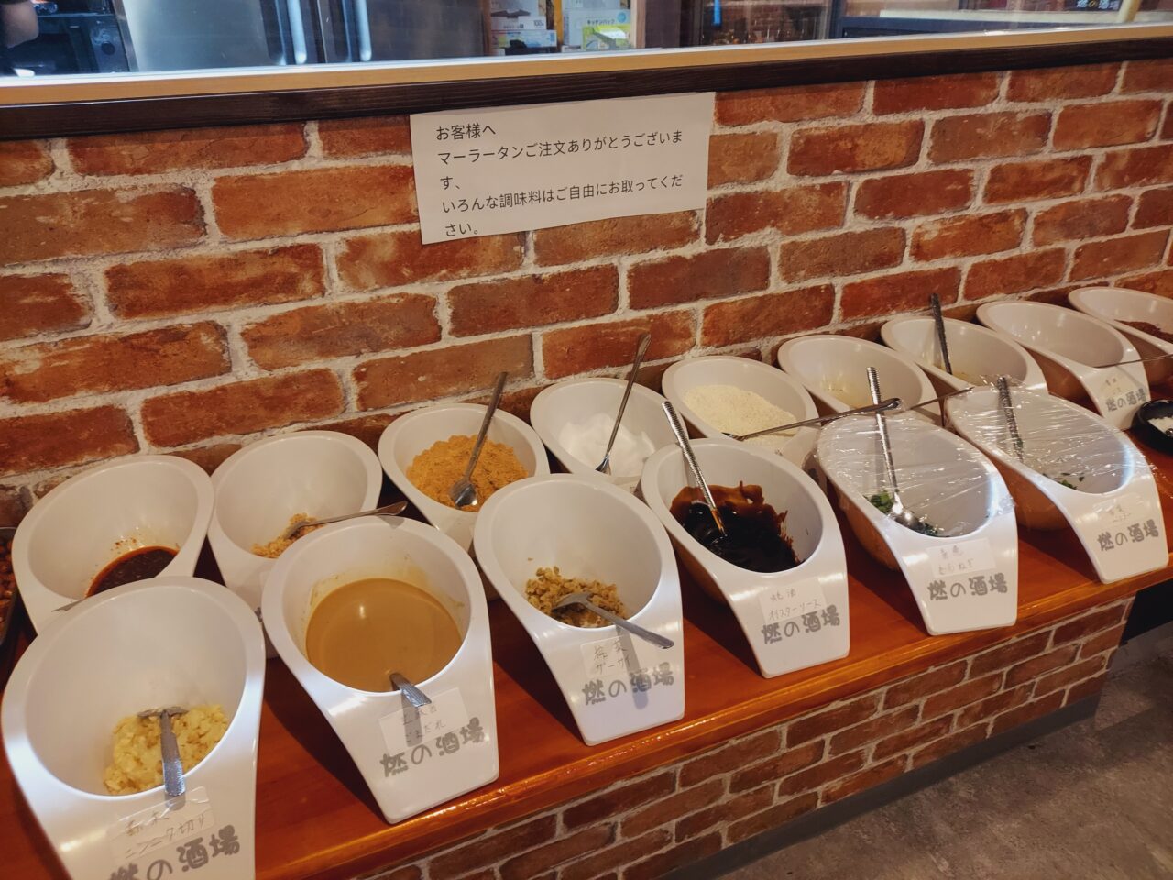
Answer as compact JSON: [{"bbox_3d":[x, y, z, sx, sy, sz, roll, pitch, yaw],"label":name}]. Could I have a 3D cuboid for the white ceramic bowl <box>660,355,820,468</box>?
[{"bbox_3d":[0.164,-0.009,0.887,0.149,0.082,0.228,-10,29,-16],"label":"white ceramic bowl"}]

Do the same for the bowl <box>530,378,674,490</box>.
[{"bbox_3d":[0.025,0.018,0.794,0.140,0.084,0.216,-11,29,-18],"label":"bowl"}]

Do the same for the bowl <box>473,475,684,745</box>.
[{"bbox_3d":[-0.004,0.107,0.623,0.140,0.084,0.216,-10,29,-17],"label":"bowl"}]

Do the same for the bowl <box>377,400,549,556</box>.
[{"bbox_3d":[-0.106,0.048,0.788,0.149,0.082,0.228,-14,31,-23],"label":"bowl"}]

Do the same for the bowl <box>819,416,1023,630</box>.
[{"bbox_3d":[0.287,0.060,0.751,0.149,0.082,0.228,-5,28,-8],"label":"bowl"}]

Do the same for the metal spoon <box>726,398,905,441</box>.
[{"bbox_3d":[0.224,-0.017,0.836,0.178,0.024,0.032,-8,28,-1],"label":"metal spoon"}]

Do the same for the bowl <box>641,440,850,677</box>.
[{"bbox_3d":[0.122,0.078,0.674,0.140,0.084,0.216,-10,28,-17],"label":"bowl"}]

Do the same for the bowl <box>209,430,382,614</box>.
[{"bbox_3d":[-0.237,0.071,0.702,0.140,0.084,0.216,-7,28,-11],"label":"bowl"}]

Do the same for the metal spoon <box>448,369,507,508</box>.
[{"bbox_3d":[-0.092,-0.004,0.772,0.028,0.020,0.173,3,46,8],"label":"metal spoon"}]

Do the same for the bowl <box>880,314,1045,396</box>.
[{"bbox_3d":[0.416,-0.067,0.943,0.140,0.084,0.216,-12,29,-20],"label":"bowl"}]

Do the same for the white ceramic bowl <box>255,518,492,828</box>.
[{"bbox_3d":[-0.142,0.145,0.606,0.149,0.082,0.228,-14,31,-23],"label":"white ceramic bowl"}]

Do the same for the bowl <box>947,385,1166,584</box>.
[{"bbox_3d":[0.436,0.029,0.805,0.149,0.082,0.228,-10,29,-16],"label":"bowl"}]

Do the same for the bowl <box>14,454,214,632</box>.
[{"bbox_3d":[-0.378,0.102,0.696,0.149,0.082,0.228,-9,29,-15],"label":"bowl"}]

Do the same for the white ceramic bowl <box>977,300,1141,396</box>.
[{"bbox_3d":[0.548,-0.095,0.991,0.140,0.084,0.216,-13,29,-22],"label":"white ceramic bowl"}]

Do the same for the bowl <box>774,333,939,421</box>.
[{"bbox_3d":[0.284,-0.040,0.896,0.140,0.084,0.216,-11,29,-19],"label":"bowl"}]

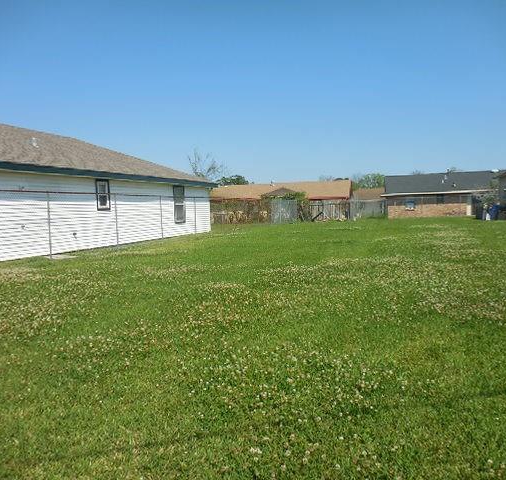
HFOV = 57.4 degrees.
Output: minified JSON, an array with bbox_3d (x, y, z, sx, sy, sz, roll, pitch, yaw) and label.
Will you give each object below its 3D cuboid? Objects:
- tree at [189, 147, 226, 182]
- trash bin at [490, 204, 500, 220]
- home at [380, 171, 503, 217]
[{"bbox_3d":[-4.510,-5.319,45.248,4.000,7.200,4.000,-2,4,0],"label":"tree"},{"bbox_3d":[16.427,-1.877,31.549,0.620,1.070,0.720,-1,4,18],"label":"trash bin"},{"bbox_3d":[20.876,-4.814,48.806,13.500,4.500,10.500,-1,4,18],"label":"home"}]

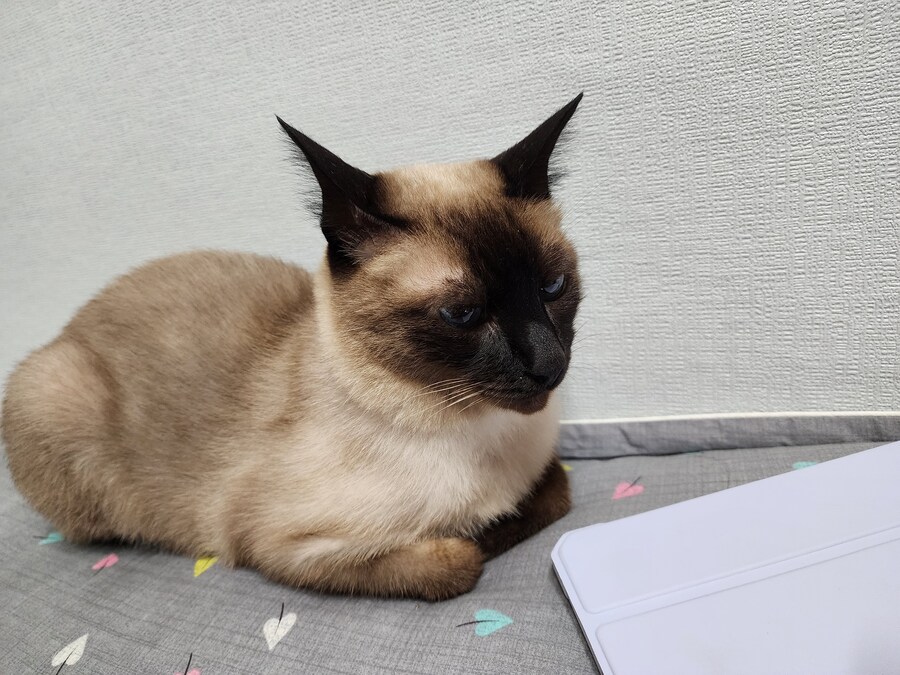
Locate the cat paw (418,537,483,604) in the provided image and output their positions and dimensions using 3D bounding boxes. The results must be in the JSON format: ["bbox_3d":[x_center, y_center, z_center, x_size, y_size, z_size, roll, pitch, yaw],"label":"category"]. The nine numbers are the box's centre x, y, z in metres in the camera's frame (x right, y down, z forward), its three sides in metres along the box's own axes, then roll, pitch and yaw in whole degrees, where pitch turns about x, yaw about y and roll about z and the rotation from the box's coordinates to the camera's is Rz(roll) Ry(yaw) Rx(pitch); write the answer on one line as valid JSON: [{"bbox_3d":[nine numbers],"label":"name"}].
[{"bbox_3d":[0.000,0.104,0.268,0.034,0.027,0.029,1,19,31],"label":"cat paw"}]

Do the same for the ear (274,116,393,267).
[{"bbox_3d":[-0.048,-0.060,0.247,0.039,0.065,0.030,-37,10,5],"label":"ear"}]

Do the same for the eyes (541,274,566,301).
[{"bbox_3d":[0.044,-0.022,0.253,0.015,0.011,0.008,-22,28,-38],"label":"eyes"}]

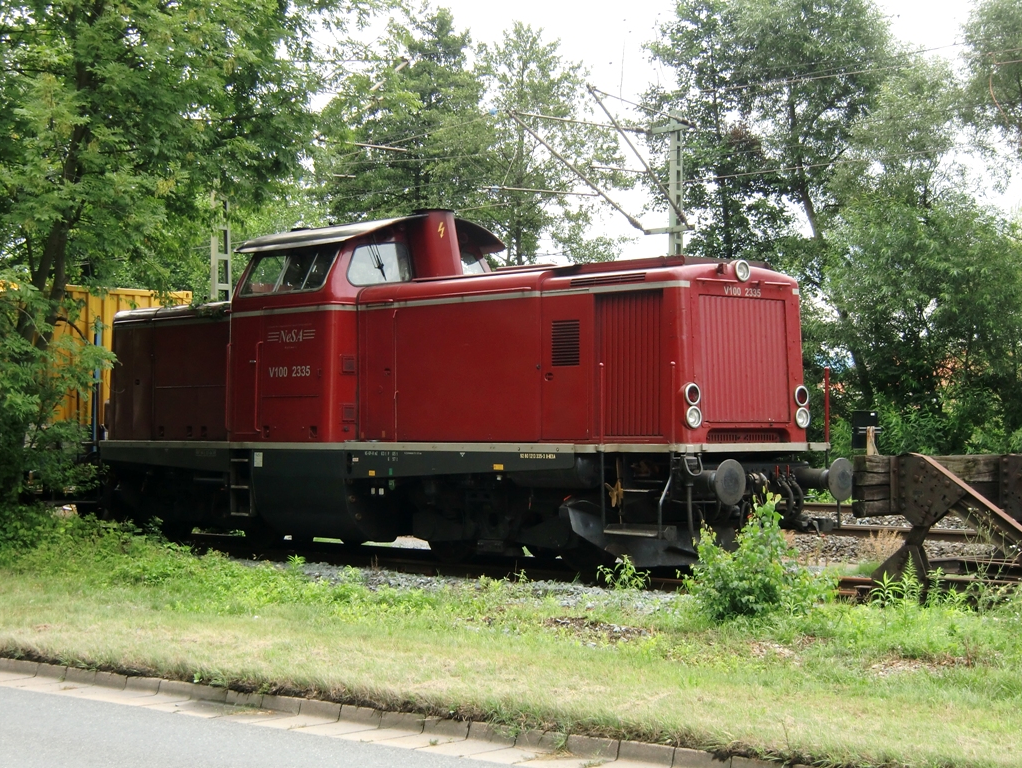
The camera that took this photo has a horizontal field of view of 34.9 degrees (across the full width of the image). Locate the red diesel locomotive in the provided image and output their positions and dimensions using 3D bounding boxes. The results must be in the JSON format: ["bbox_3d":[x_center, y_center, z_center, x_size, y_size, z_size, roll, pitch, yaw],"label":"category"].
[{"bbox_3d":[-1.547,0.011,20.835,3.070,4.260,12.300,1,-2,-45],"label":"red diesel locomotive"}]

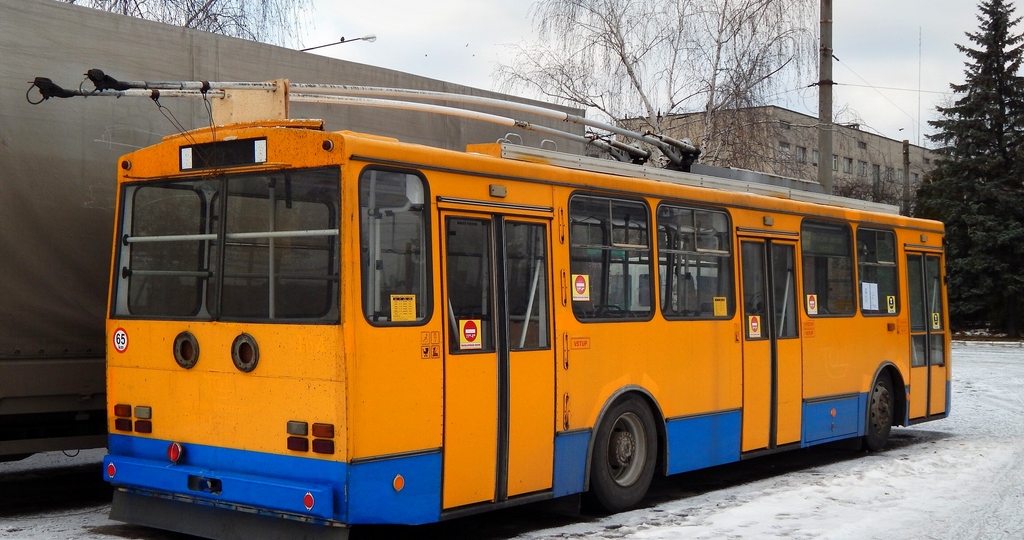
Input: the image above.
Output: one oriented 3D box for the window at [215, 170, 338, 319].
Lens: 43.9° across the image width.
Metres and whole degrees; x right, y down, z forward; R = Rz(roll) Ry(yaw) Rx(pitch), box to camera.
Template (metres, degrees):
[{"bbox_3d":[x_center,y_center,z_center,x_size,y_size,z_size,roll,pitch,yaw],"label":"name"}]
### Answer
[{"bbox_3d":[-1.555,-0.155,8.398,1.230,1.000,0.060,-1,-4,38],"label":"window"}]

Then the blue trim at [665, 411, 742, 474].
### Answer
[{"bbox_3d":[1.719,1.533,11.427,0.050,0.485,1.370,-1,-2,38],"label":"blue trim"}]

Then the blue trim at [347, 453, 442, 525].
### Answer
[{"bbox_3d":[-0.765,1.437,8.239,0.050,0.470,0.885,-1,-2,38],"label":"blue trim"}]

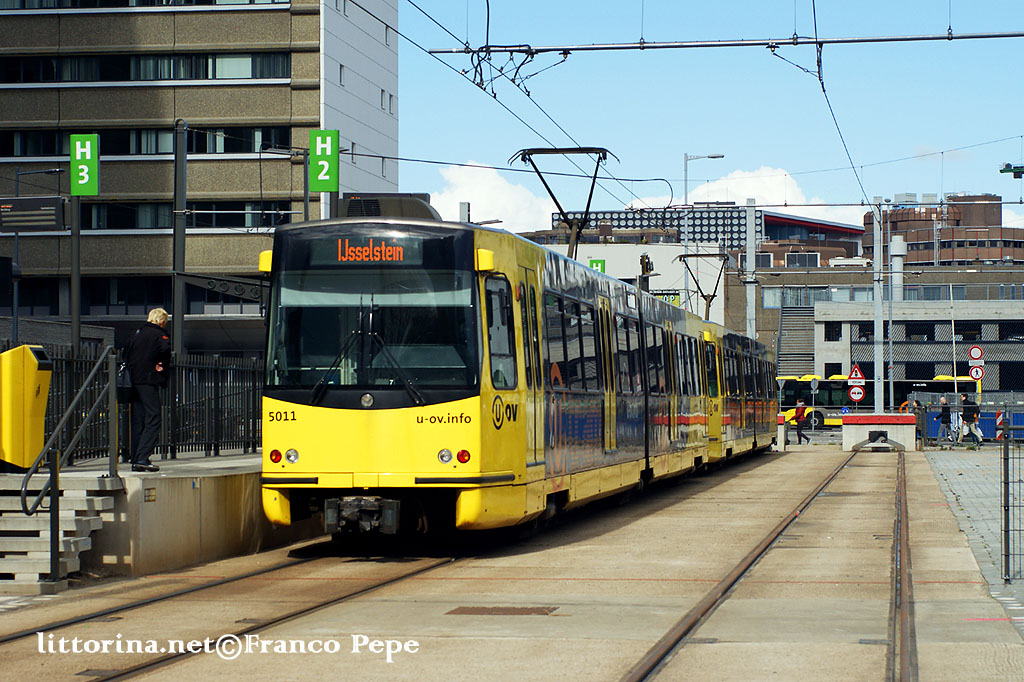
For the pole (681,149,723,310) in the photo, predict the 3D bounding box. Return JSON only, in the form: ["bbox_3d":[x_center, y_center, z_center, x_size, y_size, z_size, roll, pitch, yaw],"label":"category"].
[{"bbox_3d":[7.076,-1.569,94.069,1.450,10.650,0.280,0,-1,0],"label":"pole"}]

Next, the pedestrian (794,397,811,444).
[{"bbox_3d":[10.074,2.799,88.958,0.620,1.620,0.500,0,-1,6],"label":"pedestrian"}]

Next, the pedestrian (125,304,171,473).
[{"bbox_3d":[-3.746,0.497,26.296,0.400,1.675,0.520,1,-2,-35],"label":"pedestrian"}]

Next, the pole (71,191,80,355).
[{"bbox_3d":[-6.389,-0.534,37.525,0.125,4.260,0.125,0,-1,9],"label":"pole"}]

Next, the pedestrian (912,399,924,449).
[{"bbox_3d":[14.051,2.832,88.457,0.420,1.570,0.480,0,-1,6],"label":"pedestrian"}]

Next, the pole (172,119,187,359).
[{"bbox_3d":[-7.958,-1.193,61.249,0.260,8.250,0.260,0,-1,9],"label":"pole"}]

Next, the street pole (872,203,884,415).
[{"bbox_3d":[12.386,-0.587,86.342,0.300,8.500,0.300,0,-1,9],"label":"street pole"}]

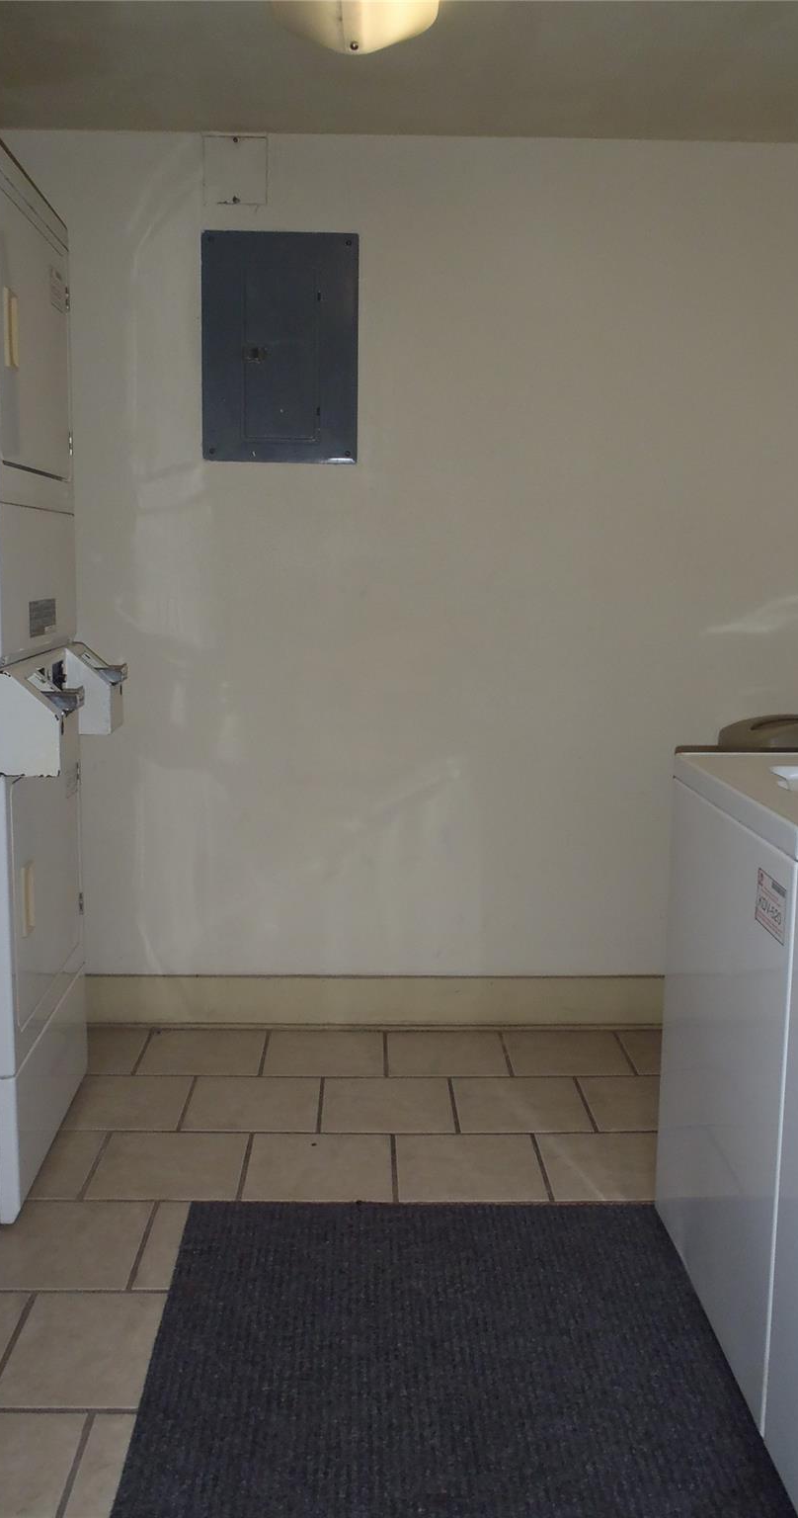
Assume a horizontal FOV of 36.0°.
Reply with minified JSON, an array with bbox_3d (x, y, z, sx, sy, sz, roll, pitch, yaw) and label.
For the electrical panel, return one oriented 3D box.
[{"bbox_3d":[-0.300,-1.041,3.105,0.392,0.563,0.030,1,8,-2],"label":"electrical panel"}]

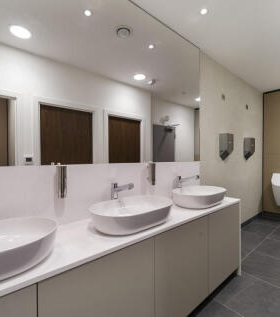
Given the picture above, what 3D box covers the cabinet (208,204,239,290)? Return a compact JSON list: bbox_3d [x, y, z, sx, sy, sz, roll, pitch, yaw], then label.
[{"bbox_3d":[0.642,0.785,1.875,0.660,0.700,0.467,0,0,-41],"label":"cabinet"}]

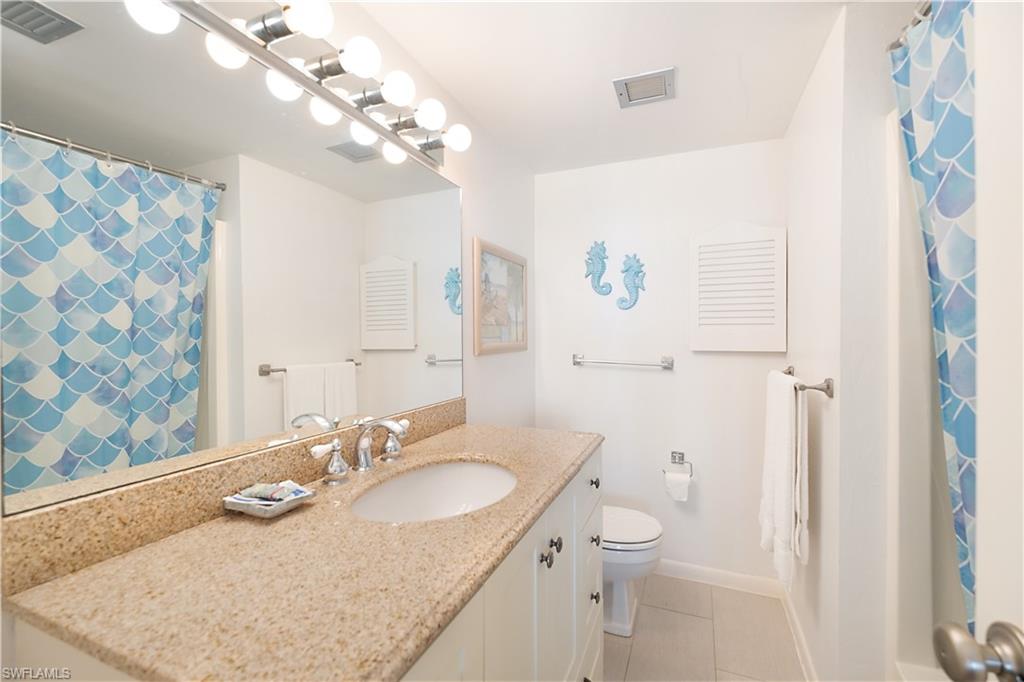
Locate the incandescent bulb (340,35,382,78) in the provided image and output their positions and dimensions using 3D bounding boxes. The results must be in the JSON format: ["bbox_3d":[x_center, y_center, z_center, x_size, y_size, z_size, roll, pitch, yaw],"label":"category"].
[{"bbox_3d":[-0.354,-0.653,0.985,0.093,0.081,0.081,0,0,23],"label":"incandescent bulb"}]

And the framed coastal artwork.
[{"bbox_3d":[-0.034,-0.186,2.042,0.024,0.487,0.575,0,0,23],"label":"framed coastal artwork"}]

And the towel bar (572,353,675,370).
[{"bbox_3d":[0.574,0.114,2.252,0.520,0.062,0.075,0,0,23],"label":"towel bar"}]

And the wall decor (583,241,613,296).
[{"bbox_3d":[0.472,-0.396,2.320,0.150,0.302,0.026,0,0,23],"label":"wall decor"}]

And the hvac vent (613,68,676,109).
[{"bbox_3d":[0.500,-0.946,1.600,0.208,0.018,0.205,0,0,23],"label":"hvac vent"}]

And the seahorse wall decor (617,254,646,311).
[{"bbox_3d":[0.631,-0.311,2.252,0.153,0.303,0.026,0,0,23],"label":"seahorse wall decor"}]

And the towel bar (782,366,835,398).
[{"bbox_3d":[1.062,0.142,1.607,0.095,0.062,0.650,0,0,23],"label":"towel bar"}]

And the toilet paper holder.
[{"bbox_3d":[0.834,0.612,2.138,0.138,0.122,0.085,0,0,23],"label":"toilet paper holder"}]

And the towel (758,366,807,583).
[{"bbox_3d":[1.017,0.489,1.623,0.084,0.720,0.535,0,0,23],"label":"towel"}]

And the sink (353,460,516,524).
[{"bbox_3d":[-0.163,0.424,0.981,0.355,0.165,0.450,0,0,23],"label":"sink"}]

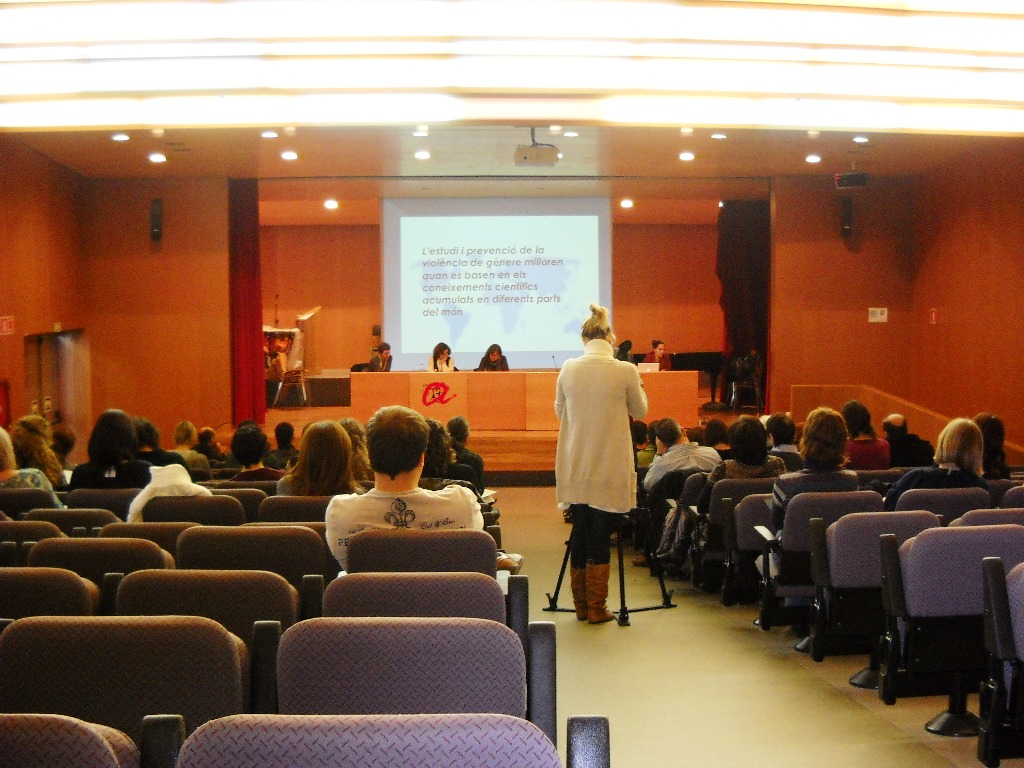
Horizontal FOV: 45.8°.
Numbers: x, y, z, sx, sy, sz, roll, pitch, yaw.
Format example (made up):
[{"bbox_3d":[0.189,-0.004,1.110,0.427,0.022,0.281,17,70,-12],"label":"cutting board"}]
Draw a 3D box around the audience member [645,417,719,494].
[{"bbox_3d":[1.290,0.880,9.700,0.580,1.200,0.800,0,3,-4],"label":"audience member"}]

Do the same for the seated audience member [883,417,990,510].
[{"bbox_3d":[2.107,0.763,6.357,0.520,1.230,0.750,-1,4,-10],"label":"seated audience member"}]

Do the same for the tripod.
[{"bbox_3d":[0.610,0.660,7.180,0.840,1.400,0.800,0,3,-3],"label":"tripod"}]

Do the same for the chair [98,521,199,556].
[{"bbox_3d":[-1.499,0.980,5.425,0.580,0.800,0.550,0,4,6],"label":"chair"}]

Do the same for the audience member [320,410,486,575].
[{"bbox_3d":[-0.335,0.665,4.300,0.580,1.190,0.800,0,3,1],"label":"audience member"}]

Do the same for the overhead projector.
[{"bbox_3d":[0.256,-2.506,13.206,0.490,0.190,0.400,0,4,-3],"label":"overhead projector"}]

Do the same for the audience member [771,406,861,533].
[{"bbox_3d":[1.469,0.724,6.209,0.480,1.250,0.750,-1,4,-9],"label":"audience member"}]

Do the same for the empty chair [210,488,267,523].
[{"bbox_3d":[-1.557,0.978,6.966,0.580,0.840,0.620,0,4,6],"label":"empty chair"}]

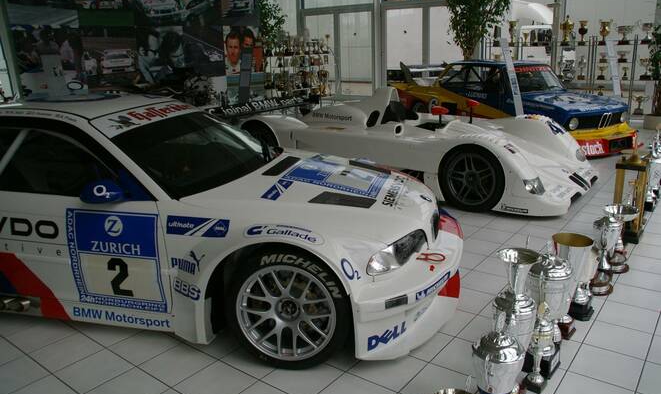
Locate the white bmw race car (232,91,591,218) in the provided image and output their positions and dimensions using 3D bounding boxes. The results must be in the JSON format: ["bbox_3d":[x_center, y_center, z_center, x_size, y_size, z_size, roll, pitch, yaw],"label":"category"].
[{"bbox_3d":[0.802,-0.780,6.445,4.650,1.080,2.000,7,18,33],"label":"white bmw race car"}]

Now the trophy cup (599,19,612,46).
[{"bbox_3d":[5.560,-3.300,10.000,0.250,0.490,0.230,-2,15,1],"label":"trophy cup"}]

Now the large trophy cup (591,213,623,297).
[{"bbox_3d":[1.706,0.366,3.082,0.185,0.475,0.180,7,17,29],"label":"large trophy cup"}]

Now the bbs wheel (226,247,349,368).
[{"bbox_3d":[-0.189,0.536,2.515,0.650,0.650,0.290,0,15,10],"label":"bbs wheel"}]

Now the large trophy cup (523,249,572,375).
[{"bbox_3d":[1.015,0.530,2.324,0.210,0.600,0.215,10,19,38],"label":"large trophy cup"}]

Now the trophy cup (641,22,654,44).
[{"bbox_3d":[6.282,-3.250,9.850,0.260,0.430,0.240,-2,15,1],"label":"trophy cup"}]

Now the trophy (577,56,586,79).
[{"bbox_3d":[5.429,-2.794,10.706,0.205,0.510,0.170,7,17,30],"label":"trophy"}]

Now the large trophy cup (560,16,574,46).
[{"bbox_3d":[5.102,-3.588,10.679,0.290,0.634,0.240,7,17,30],"label":"large trophy cup"}]

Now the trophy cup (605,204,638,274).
[{"bbox_3d":[1.977,0.296,3.383,0.220,0.435,0.215,7,18,31],"label":"trophy cup"}]

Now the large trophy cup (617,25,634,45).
[{"bbox_3d":[6.055,-3.317,10.162,0.350,0.375,0.250,7,17,30],"label":"large trophy cup"}]

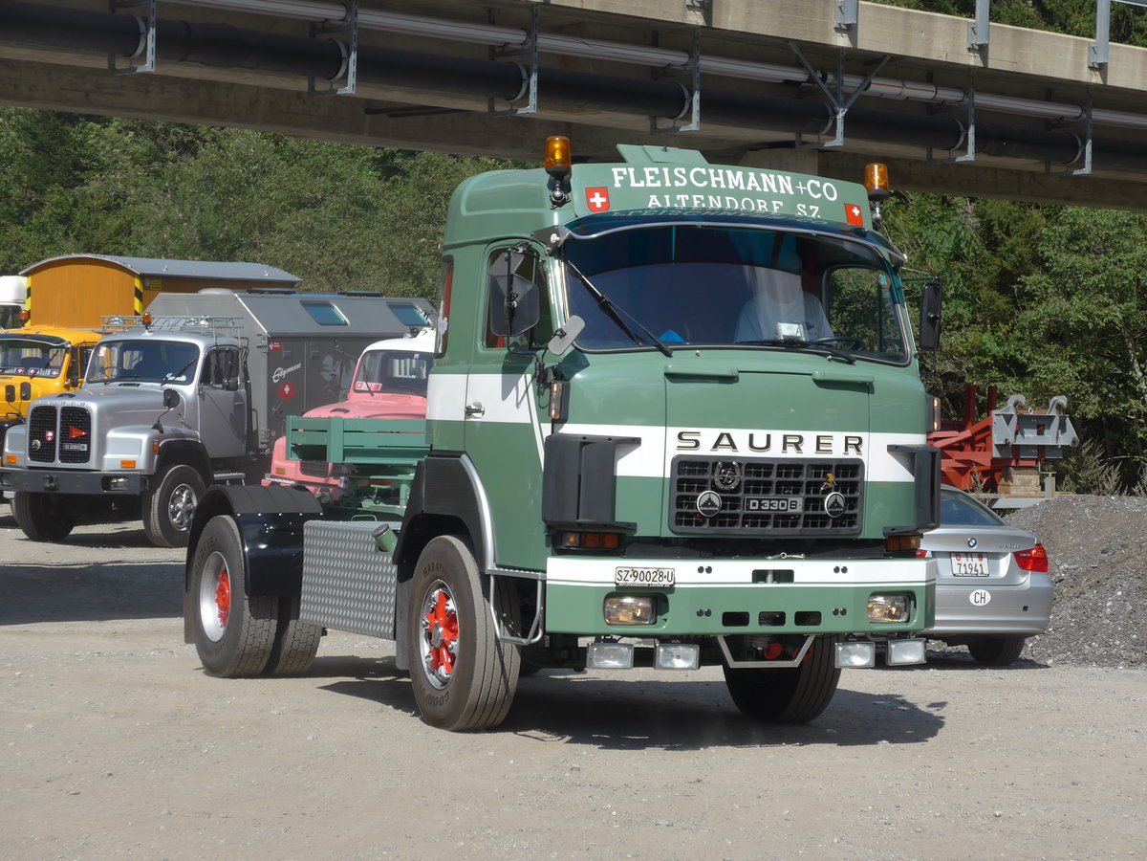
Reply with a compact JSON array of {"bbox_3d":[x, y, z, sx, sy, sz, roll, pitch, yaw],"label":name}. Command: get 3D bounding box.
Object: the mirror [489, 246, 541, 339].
[{"bbox_3d":[-0.296,-0.690,14.998,0.265,0.460,0.140,1,0,7],"label":"mirror"}]

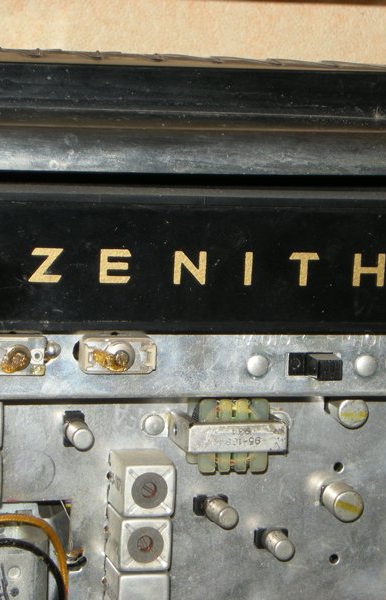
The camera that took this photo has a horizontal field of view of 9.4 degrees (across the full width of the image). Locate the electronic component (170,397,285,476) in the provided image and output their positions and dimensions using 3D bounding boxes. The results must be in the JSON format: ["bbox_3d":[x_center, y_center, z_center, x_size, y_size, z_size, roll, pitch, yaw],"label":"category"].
[{"bbox_3d":[0.009,0.034,0.610,0.026,0.021,0.019,0,98,-13],"label":"electronic component"}]

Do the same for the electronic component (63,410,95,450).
[{"bbox_3d":[-0.032,0.037,0.647,0.006,0.012,0.009,0,99,-15],"label":"electronic component"}]

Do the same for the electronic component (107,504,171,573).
[{"bbox_3d":[-0.014,0.062,0.611,0.014,0.017,0.014,0,98,-13],"label":"electronic component"}]

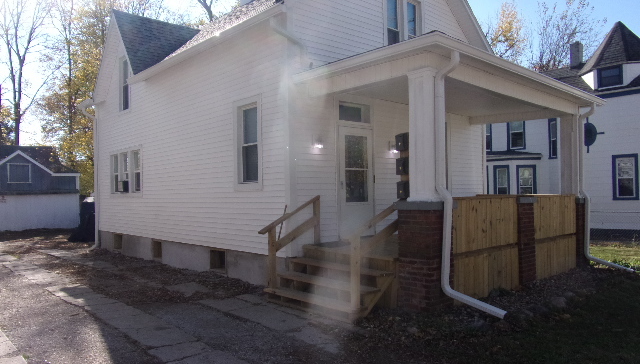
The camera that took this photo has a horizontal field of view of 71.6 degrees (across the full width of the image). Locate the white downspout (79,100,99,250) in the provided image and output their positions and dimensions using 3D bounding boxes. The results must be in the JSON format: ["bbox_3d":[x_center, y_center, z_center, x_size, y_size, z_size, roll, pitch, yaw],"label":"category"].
[{"bbox_3d":[-7.353,-0.172,14.124,0.540,4.640,0.100,0,-1,-42],"label":"white downspout"}]

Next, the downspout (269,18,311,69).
[{"bbox_3d":[-0.467,-2.251,7.242,0.790,0.660,0.130,0,-1,-42],"label":"downspout"}]

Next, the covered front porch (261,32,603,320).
[{"bbox_3d":[2.579,-0.099,8.195,7.360,3.790,2.750,0,-1,-42],"label":"covered front porch"}]

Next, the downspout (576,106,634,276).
[{"bbox_3d":[5.939,0.078,9.299,0.100,3.470,0.950,0,-1,-42],"label":"downspout"}]

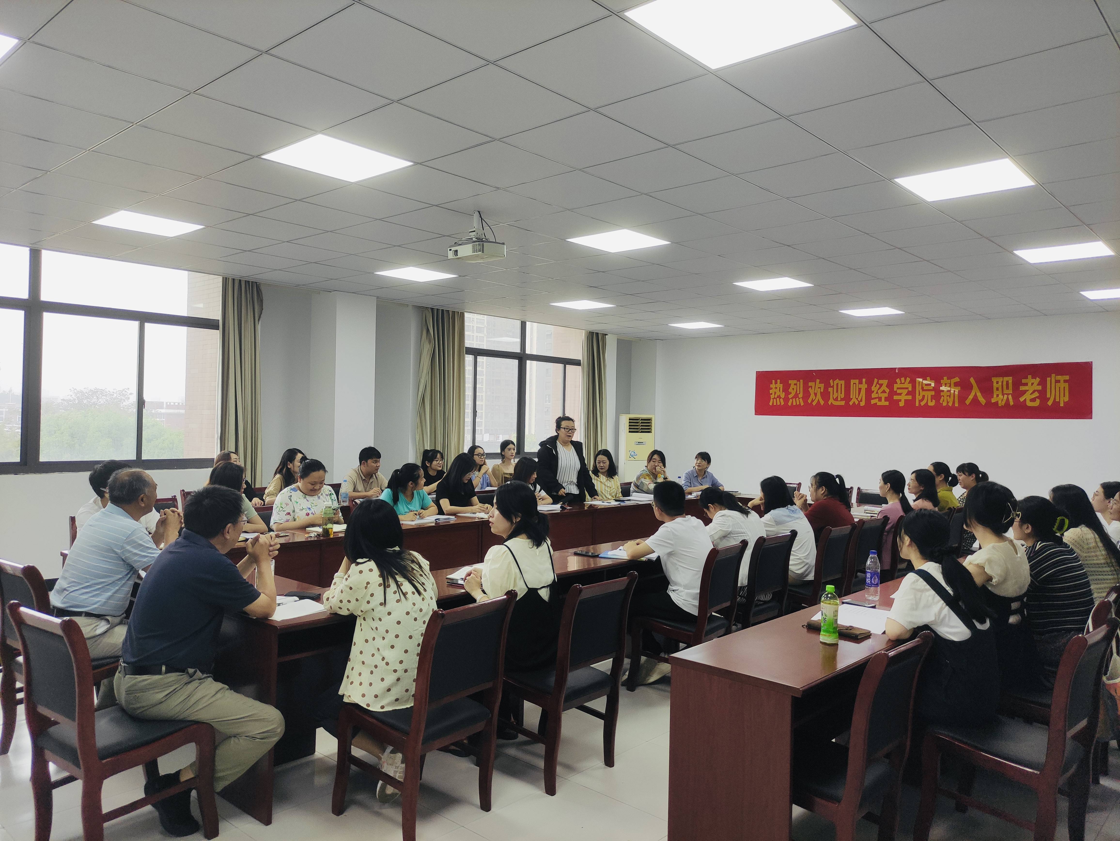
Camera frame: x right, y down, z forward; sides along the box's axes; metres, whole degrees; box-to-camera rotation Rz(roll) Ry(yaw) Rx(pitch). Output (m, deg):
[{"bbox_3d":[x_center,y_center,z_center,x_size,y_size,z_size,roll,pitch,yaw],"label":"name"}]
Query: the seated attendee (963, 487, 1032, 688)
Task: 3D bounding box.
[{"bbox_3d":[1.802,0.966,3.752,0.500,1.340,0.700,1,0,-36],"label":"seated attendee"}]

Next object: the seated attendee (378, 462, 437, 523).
[{"bbox_3d":[-1.249,0.943,6.653,0.720,1.200,0.500,1,0,42],"label":"seated attendee"}]

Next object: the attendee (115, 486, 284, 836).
[{"bbox_3d":[-1.398,0.897,3.089,0.720,1.290,0.560,1,0,-43],"label":"attendee"}]

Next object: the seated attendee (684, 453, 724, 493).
[{"bbox_3d":[1.724,0.995,9.836,0.500,1.220,0.680,1,0,-28],"label":"seated attendee"}]

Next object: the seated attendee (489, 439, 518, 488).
[{"bbox_3d":[-0.693,0.904,10.241,0.470,1.290,0.700,1,0,-40],"label":"seated attendee"}]

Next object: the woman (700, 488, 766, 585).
[{"bbox_3d":[0.994,1.006,5.200,0.680,1.160,0.480,1,0,42],"label":"woman"}]

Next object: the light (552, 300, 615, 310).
[{"bbox_3d":[0.271,-1.361,9.470,0.585,0.040,0.585,1,0,42],"label":"light"}]

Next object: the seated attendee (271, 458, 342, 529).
[{"bbox_3d":[-1.870,0.913,6.045,0.720,1.270,0.540,1,0,42],"label":"seated attendee"}]

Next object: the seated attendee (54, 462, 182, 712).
[{"bbox_3d":[-2.142,0.890,3.915,0.520,1.310,0.740,1,0,42],"label":"seated attendee"}]

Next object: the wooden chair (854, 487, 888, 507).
[{"bbox_3d":[3.161,1.164,8.279,0.470,0.900,0.570,1,0,42],"label":"wooden chair"}]

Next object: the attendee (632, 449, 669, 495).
[{"bbox_3d":[1.067,0.966,9.266,0.720,1.270,0.520,1,0,42],"label":"attendee"}]

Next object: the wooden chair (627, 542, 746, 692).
[{"bbox_3d":[0.753,1.129,4.661,0.600,0.900,0.480,1,0,39],"label":"wooden chair"}]

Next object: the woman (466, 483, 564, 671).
[{"bbox_3d":[-0.263,0.929,3.855,0.720,1.280,0.480,1,0,37],"label":"woman"}]

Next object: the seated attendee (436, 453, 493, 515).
[{"bbox_3d":[-0.869,0.931,7.148,0.740,1.270,0.520,1,0,35],"label":"seated attendee"}]

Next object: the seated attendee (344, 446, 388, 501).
[{"bbox_3d":[-1.808,0.882,7.804,0.680,1.270,0.520,1,0,37],"label":"seated attendee"}]

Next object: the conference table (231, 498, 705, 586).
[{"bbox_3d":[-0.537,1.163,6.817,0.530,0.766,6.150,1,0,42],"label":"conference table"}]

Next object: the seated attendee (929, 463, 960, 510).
[{"bbox_3d":[3.351,1.021,7.558,0.700,1.270,0.480,1,0,42],"label":"seated attendee"}]

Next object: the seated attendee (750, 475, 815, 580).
[{"bbox_3d":[1.493,0.991,5.734,0.660,1.210,0.480,1,0,42],"label":"seated attendee"}]

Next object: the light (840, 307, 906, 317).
[{"bbox_3d":[3.701,-1.300,9.620,0.585,0.040,0.585,1,0,42],"label":"light"}]

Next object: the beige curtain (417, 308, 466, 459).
[{"bbox_3d":[-1.526,0.031,10.298,0.190,2.860,0.740,1,0,42],"label":"beige curtain"}]

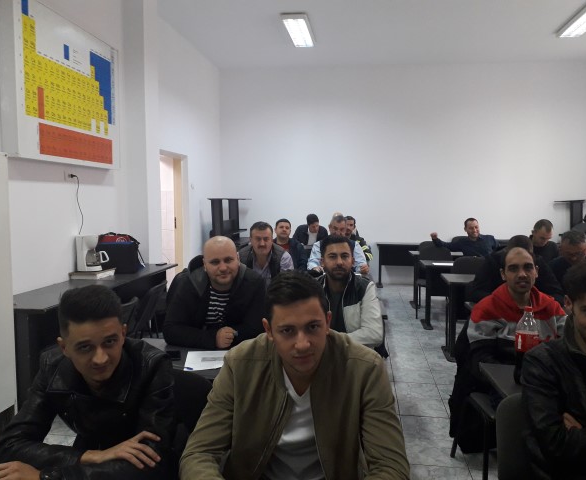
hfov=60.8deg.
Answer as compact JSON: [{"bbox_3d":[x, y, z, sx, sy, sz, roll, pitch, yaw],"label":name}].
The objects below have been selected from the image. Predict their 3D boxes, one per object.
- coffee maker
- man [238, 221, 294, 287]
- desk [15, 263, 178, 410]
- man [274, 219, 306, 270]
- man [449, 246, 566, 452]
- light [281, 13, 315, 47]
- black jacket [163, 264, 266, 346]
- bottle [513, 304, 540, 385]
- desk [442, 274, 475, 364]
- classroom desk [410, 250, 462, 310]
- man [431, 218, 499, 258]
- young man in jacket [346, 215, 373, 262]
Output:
[{"bbox_3d":[-2.008,0.135,5.000,0.280,0.355,0.200,2,4,28],"label":"coffee maker"},{"bbox_3d":[-0.211,0.509,3.862,0.530,1.300,0.720,1,5,2],"label":"man"},{"bbox_3d":[-1.743,0.735,4.454,0.570,0.734,2.300,1,5,8],"label":"desk"},{"bbox_3d":[-0.088,0.431,5.500,0.530,1.310,0.750,0,4,3],"label":"man"},{"bbox_3d":[1.051,0.650,2.380,0.530,1.240,0.800,1,4,18],"label":"man"},{"bbox_3d":[0.091,-2.818,6.772,0.330,0.080,1.240,1,5,8],"label":"light"},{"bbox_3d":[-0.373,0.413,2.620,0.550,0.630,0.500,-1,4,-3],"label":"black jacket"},{"bbox_3d":[0.935,0.419,1.990,0.098,0.302,0.098,0,3,0],"label":"bottle"},{"bbox_3d":[2.097,0.746,4.716,1.280,0.734,0.550,1,5,8],"label":"desk"},{"bbox_3d":[2.312,0.567,6.920,1.280,0.734,0.550,1,5,8],"label":"classroom desk"},{"bbox_3d":[2.154,0.345,6.276,0.860,1.270,0.750,2,5,14],"label":"man"},{"bbox_3d":[0.810,0.346,6.800,0.550,1.310,0.750,0,4,8],"label":"young man in jacket"}]

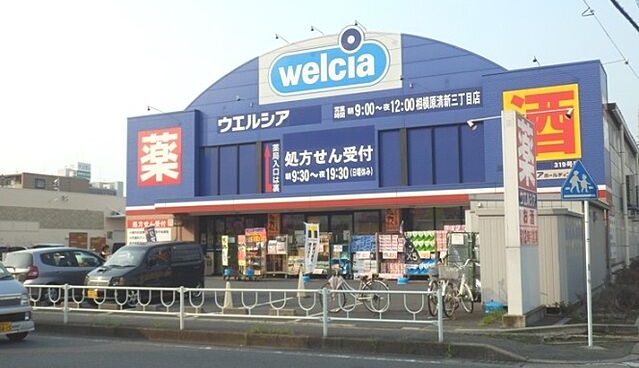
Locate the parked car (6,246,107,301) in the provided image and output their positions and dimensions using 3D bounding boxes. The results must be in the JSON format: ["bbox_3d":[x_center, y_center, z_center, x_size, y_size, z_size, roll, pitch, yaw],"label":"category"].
[{"bbox_3d":[-7.321,2.570,23.329,1.660,1.520,3.750,-3,-5,28],"label":"parked car"}]

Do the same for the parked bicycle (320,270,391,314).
[{"bbox_3d":[0.766,2.292,17.727,1.770,1.000,0.570,-3,-5,32],"label":"parked bicycle"}]

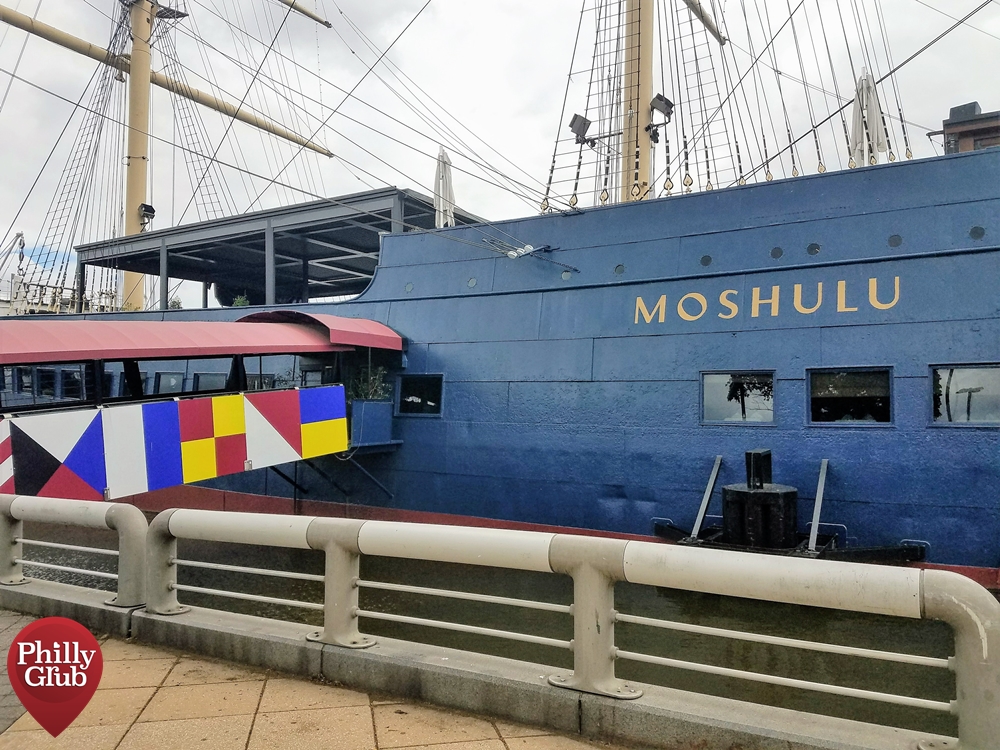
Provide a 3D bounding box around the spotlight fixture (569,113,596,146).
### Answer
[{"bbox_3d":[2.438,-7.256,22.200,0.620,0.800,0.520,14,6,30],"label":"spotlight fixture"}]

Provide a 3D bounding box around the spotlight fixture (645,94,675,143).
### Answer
[{"bbox_3d":[4.523,-7.274,21.300,0.650,1.150,0.550,-11,-7,30],"label":"spotlight fixture"}]

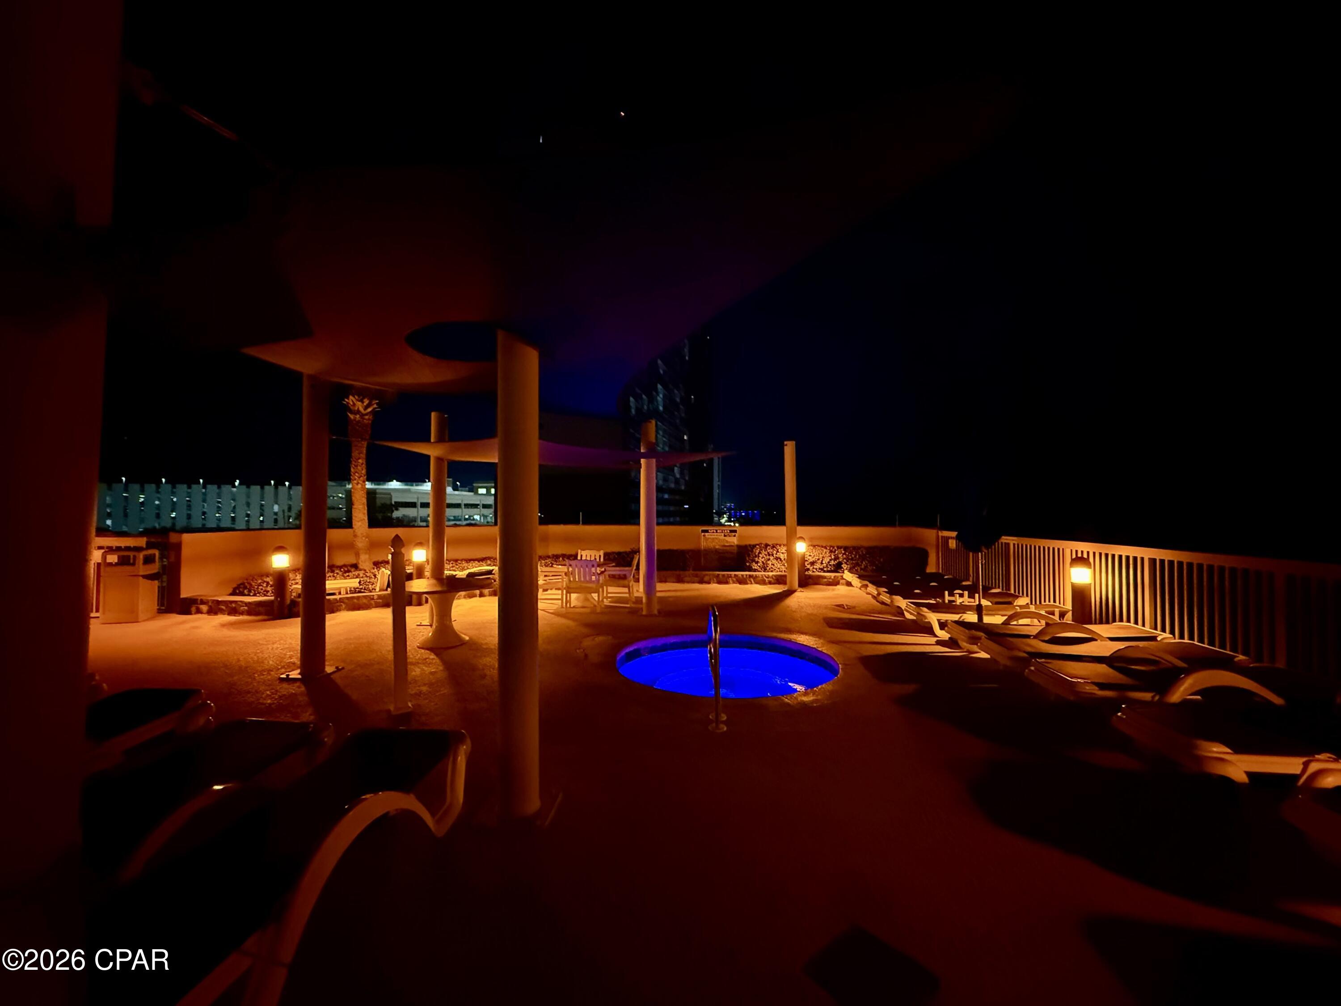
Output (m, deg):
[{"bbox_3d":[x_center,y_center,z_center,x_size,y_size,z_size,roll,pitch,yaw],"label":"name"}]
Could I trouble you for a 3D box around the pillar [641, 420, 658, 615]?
[{"bbox_3d":[-0.306,0.202,8.513,0.235,3.040,0.235,0,-1,2],"label":"pillar"}]

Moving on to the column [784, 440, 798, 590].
[{"bbox_3d":[2.515,0.240,11.128,0.235,3.060,0.235,0,-1,2],"label":"column"}]

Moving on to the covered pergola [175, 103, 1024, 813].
[{"bbox_3d":[-1.000,0.099,3.599,4.700,3.100,3.600,0,-1,0],"label":"covered pergola"}]

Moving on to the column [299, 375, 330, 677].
[{"bbox_3d":[-3.494,0.175,5.342,0.230,2.980,0.230,0,-1,2],"label":"column"}]

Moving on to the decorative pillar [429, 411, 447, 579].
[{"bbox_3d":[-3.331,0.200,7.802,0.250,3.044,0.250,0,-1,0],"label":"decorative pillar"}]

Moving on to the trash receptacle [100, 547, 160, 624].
[{"bbox_3d":[-7.787,1.181,7.827,0.440,1.010,0.520,1,-1,-20],"label":"trash receptacle"}]

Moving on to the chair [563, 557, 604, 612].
[{"bbox_3d":[-1.429,1.327,9.120,0.600,0.840,0.580,0,-1,15],"label":"chair"}]

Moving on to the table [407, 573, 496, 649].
[{"bbox_3d":[-2.796,1.362,6.693,1.260,0.700,1.260,0,-1,0],"label":"table"}]

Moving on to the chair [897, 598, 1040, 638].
[{"bbox_3d":[4.125,1.481,7.029,1.880,0.470,0.720,0,-1,2],"label":"chair"}]

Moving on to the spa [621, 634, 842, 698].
[{"bbox_3d":[0.646,1.941,5.947,2.399,0.450,2.399,0,-1,0],"label":"spa"}]

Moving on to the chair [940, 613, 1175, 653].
[{"bbox_3d":[4.075,1.463,5.770,1.900,0.470,0.720,0,-1,2],"label":"chair"}]

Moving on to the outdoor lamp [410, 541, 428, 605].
[{"bbox_3d":[-4.287,1.199,9.279,0.220,1.070,0.220,0,-1,0],"label":"outdoor lamp"}]

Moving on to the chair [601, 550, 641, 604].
[{"bbox_3d":[-0.872,1.314,9.534,0.640,0.890,0.600,0,-1,5],"label":"chair"}]

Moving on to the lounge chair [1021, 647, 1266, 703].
[{"bbox_3d":[3.948,1.457,4.131,1.930,0.520,0.700,0,-1,8],"label":"lounge chair"}]

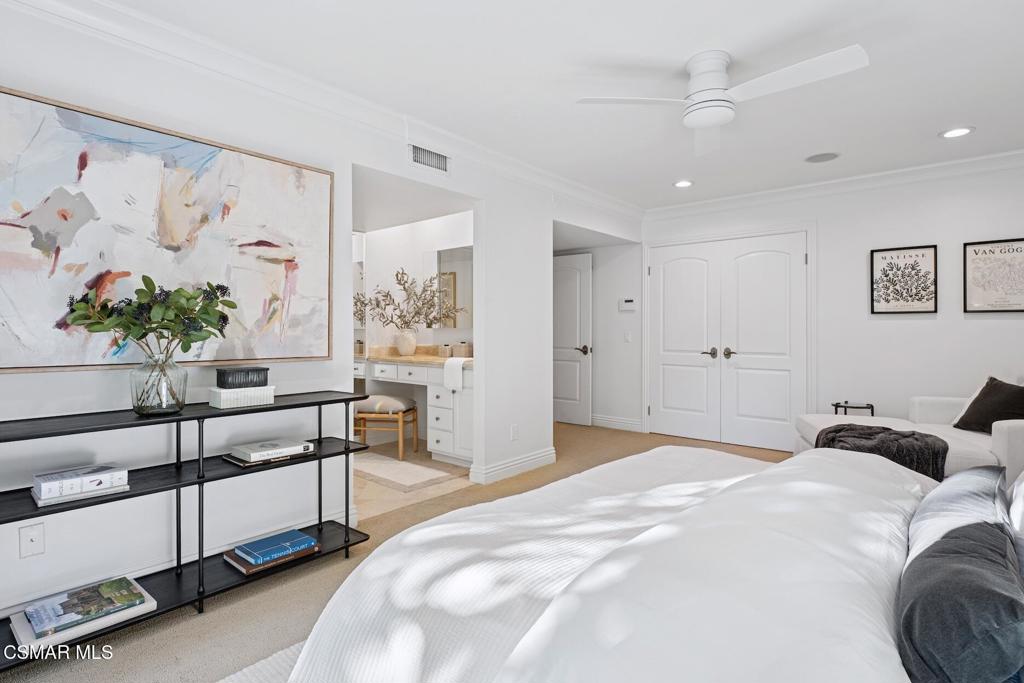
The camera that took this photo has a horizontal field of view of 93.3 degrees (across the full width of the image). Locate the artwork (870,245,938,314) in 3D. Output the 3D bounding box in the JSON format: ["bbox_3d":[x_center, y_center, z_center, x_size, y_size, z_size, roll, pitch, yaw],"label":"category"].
[{"bbox_3d":[3.138,-0.485,3.887,0.425,0.545,0.030,1,1,39],"label":"artwork"}]

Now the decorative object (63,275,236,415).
[{"bbox_3d":[-1.403,0.011,1.928,0.410,0.555,0.550,1,2,41],"label":"decorative object"}]

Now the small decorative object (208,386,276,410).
[{"bbox_3d":[-1.195,0.240,2.142,0.150,0.084,0.225,1,2,41],"label":"small decorative object"}]

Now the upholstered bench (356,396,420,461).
[{"bbox_3d":[-1.173,0.762,4.374,0.570,0.520,0.360,0,1,14],"label":"upholstered bench"}]

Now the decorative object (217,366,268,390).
[{"bbox_3d":[-1.191,0.156,2.148,0.120,0.084,0.185,1,2,41],"label":"decorative object"}]

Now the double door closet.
[{"bbox_3d":[2.077,0.004,4.807,1.480,2.030,0.100,1,1,39],"label":"double door closet"}]

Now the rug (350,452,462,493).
[{"bbox_3d":[-1.119,1.024,4.063,1.540,0.012,0.600,1,2,41],"label":"rug"}]

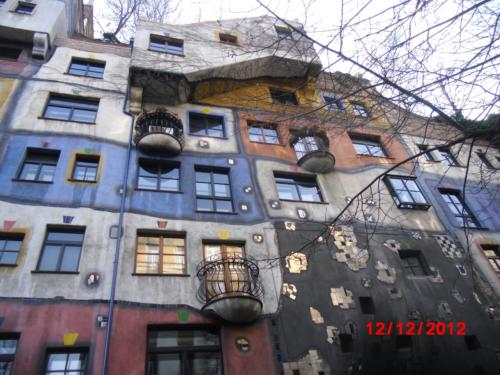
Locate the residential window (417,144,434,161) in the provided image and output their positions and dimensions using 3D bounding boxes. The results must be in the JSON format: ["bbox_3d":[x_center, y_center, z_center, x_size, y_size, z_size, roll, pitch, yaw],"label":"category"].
[{"bbox_3d":[8.129,-1.522,18.094,0.534,1.067,0.184,4,-43,-15],"label":"residential window"}]

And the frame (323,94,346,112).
[{"bbox_3d":[4.061,-4.011,19.031,1.067,1.067,0.184,4,-43,-15],"label":"frame"}]

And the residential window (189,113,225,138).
[{"bbox_3d":[-1.707,-2.383,15.511,1.426,1.387,0.184,4,-43,-15],"label":"residential window"}]

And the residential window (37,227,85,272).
[{"bbox_3d":[-5.533,1.865,11.572,1.090,1.554,0.200,4,-38,-16],"label":"residential window"}]

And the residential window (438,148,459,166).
[{"bbox_3d":[9.901,-1.468,19.514,0.764,1.325,0.200,4,-38,-16],"label":"residential window"}]

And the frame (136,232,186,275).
[{"bbox_3d":[-2.529,1.911,11.189,1.407,1.484,0.184,4,-43,-15],"label":"frame"}]

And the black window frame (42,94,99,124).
[{"bbox_3d":[-6.776,-2.939,14.933,1.816,1.433,0.200,4,-38,-16],"label":"black window frame"}]

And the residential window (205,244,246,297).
[{"bbox_3d":[-0.697,2.471,11.296,1.290,2.095,0.184,4,-43,-15],"label":"residential window"}]

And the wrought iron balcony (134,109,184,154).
[{"bbox_3d":[-3.344,-2.119,14.629,1.836,1.443,0.980,4,-38,-16],"label":"wrought iron balcony"}]

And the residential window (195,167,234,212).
[{"bbox_3d":[-1.328,0.135,14.342,1.372,2.139,0.200,4,-38,-16],"label":"residential window"}]

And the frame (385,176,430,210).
[{"bbox_3d":[6.738,0.233,16.729,1.521,1.541,0.330,4,-38,-16],"label":"frame"}]

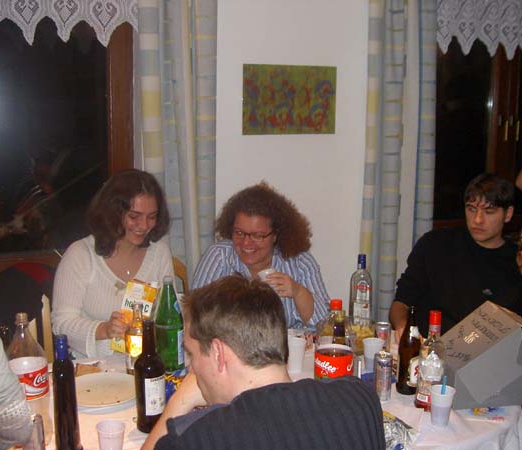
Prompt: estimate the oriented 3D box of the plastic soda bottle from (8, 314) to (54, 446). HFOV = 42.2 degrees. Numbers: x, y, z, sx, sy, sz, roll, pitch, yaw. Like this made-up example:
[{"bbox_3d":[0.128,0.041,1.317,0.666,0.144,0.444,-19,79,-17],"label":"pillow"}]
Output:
[{"bbox_3d":[-0.580,0.374,1.694,0.096,0.333,0.096,1,10,0],"label":"plastic soda bottle"}]

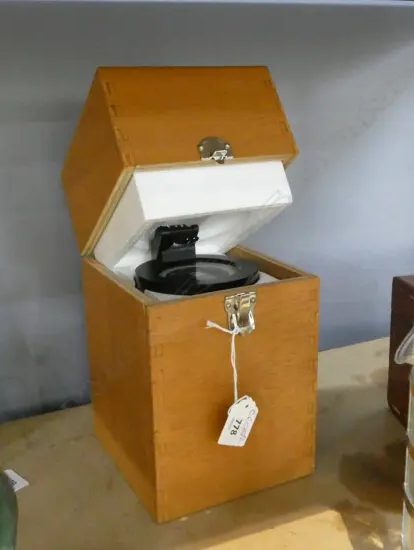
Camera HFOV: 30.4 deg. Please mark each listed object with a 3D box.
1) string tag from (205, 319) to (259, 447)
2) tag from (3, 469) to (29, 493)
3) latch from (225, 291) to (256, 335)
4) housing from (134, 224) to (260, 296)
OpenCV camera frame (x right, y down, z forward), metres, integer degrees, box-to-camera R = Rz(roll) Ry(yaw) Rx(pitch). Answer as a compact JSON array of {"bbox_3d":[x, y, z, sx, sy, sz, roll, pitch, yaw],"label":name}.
[{"bbox_3d":[0.025,0.099,0.679,0.050,0.123,0.010,-9,18,-24],"label":"string tag"},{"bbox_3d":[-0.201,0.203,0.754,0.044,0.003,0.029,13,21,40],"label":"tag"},{"bbox_3d":[0.031,0.035,0.664,0.029,0.038,0.010,-9,18,-24],"label":"latch"},{"bbox_3d":[-0.008,-0.012,0.743,0.119,0.050,0.124,-1,16,0],"label":"housing"}]

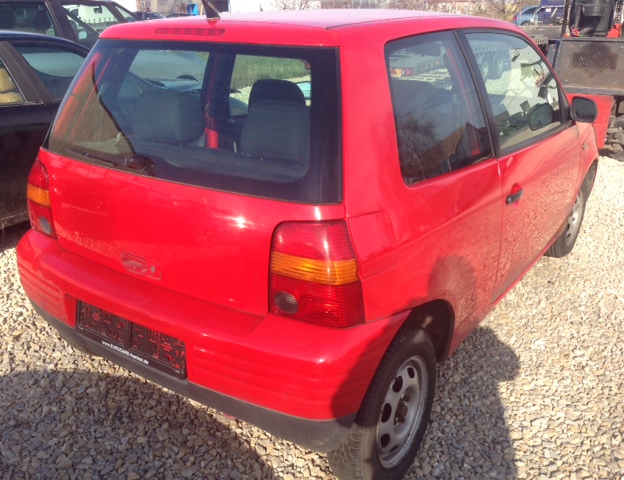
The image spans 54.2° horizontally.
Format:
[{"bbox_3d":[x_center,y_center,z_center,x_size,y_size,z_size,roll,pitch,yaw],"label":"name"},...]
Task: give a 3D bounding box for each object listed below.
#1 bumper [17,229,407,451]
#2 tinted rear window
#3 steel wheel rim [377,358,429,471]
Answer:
[{"bbox_3d":[-0.472,0.230,2.079,1.560,0.350,0.440,14,25,33],"label":"bumper"},{"bbox_3d":[-0.426,-0.402,1.917,1.330,0.445,0.070,14,-3,33],"label":"tinted rear window"},{"bbox_3d":[0.249,0.540,2.005,0.130,0.370,0.370,14,25,33],"label":"steel wheel rim"}]

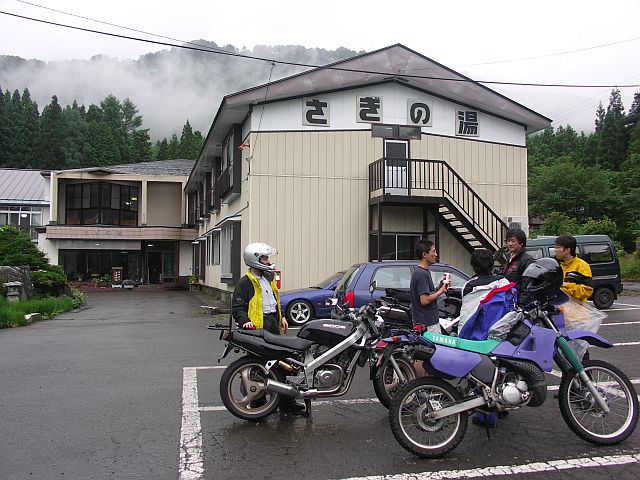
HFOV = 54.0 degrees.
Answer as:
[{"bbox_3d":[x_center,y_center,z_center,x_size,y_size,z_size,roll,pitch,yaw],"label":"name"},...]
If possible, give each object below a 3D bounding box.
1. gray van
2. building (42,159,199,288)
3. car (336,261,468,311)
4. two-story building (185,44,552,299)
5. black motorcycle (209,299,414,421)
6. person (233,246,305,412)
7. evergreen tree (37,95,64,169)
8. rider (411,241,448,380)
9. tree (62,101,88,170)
[{"bbox_3d":[6.050,0.835,16.600,3.350,1.900,1.420,-1,-2,-12],"label":"gray van"},{"bbox_3d":[-14.400,-1.050,46.500,10.600,8.900,10.000,0,-2,-15],"label":"building"},{"bbox_3d":[2.300,1.230,13.500,3.850,1.440,1.630,-1,-2,-12],"label":"car"},{"bbox_3d":[-0.500,-1.750,34.000,12.200,9.300,25.000,0,-2,-15],"label":"two-story building"},{"bbox_3d":[-0.030,1.170,6.300,2.080,1.140,0.740,-1,-2,-7],"label":"black motorcycle"},{"bbox_3d":[-0.530,0.898,6.450,0.600,1.750,0.440,2,-3,-45],"label":"person"},{"bbox_3d":[-34.400,-7.300,80.000,3.600,22.500,3.600,0,-2,0],"label":"evergreen tree"},{"bbox_3d":[1.140,0.856,6.550,0.420,1.740,0.500,0,-2,6],"label":"rider"},{"bbox_3d":[-31.200,-6.900,80.000,3.600,21.500,3.600,0,-2,0],"label":"tree"}]

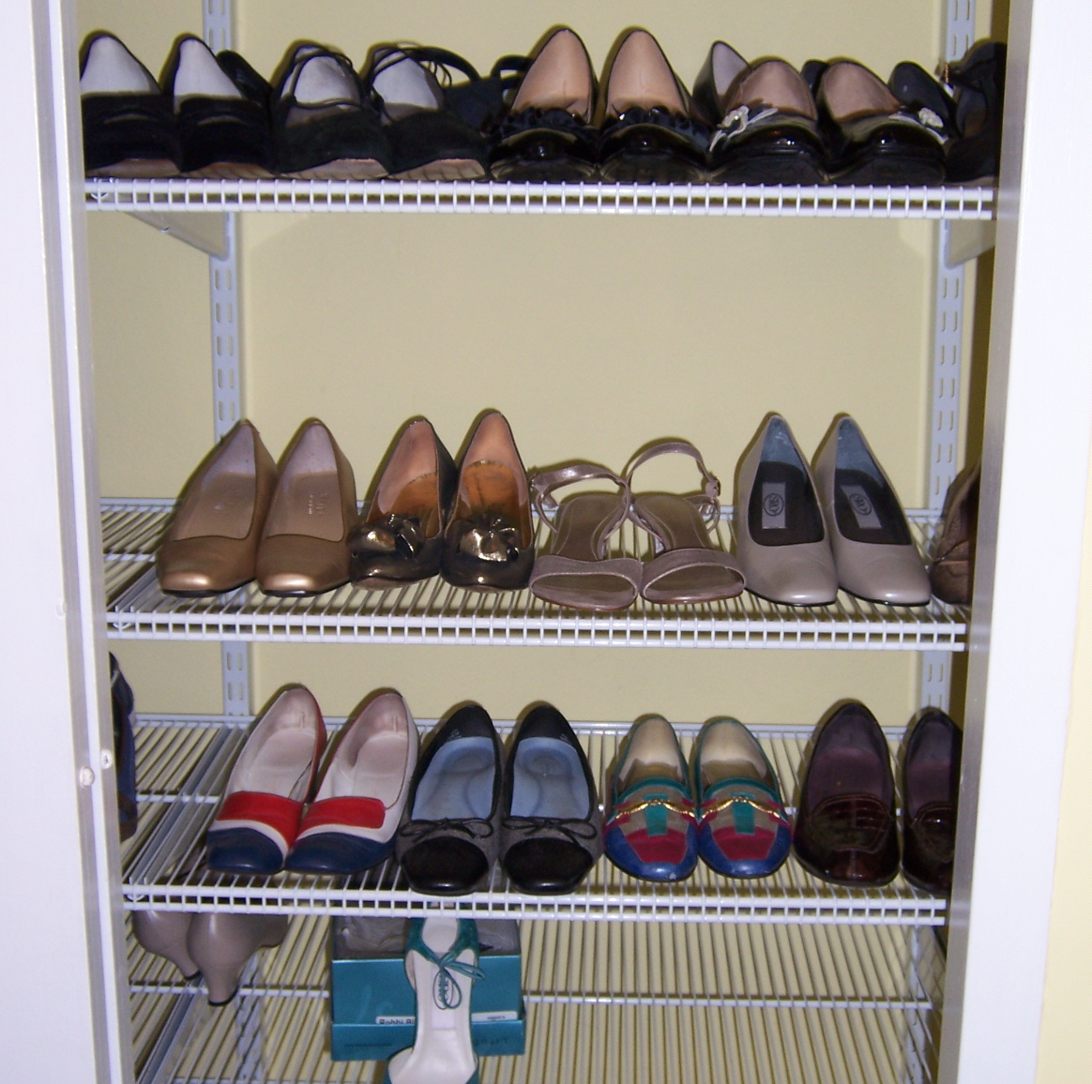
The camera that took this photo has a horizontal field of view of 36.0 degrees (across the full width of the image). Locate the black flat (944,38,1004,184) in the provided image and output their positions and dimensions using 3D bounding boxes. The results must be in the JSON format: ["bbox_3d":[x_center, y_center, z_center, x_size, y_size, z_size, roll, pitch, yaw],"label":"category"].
[{"bbox_3d":[0.339,-0.336,1.304,0.080,0.116,0.240,2,13,7],"label":"black flat"}]

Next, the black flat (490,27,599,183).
[{"bbox_3d":[0.004,-0.344,1.310,0.081,0.124,0.235,1,13,4],"label":"black flat"}]

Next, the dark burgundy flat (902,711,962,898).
[{"bbox_3d":[0.344,0.212,1.408,0.083,0.073,0.250,2,13,5],"label":"dark burgundy flat"}]

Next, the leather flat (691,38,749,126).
[{"bbox_3d":[0.163,-0.354,1.375,0.077,0.110,0.242,-1,14,-5],"label":"leather flat"}]

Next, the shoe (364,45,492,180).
[{"bbox_3d":[-0.102,-0.338,1.311,0.083,0.105,0.250,-2,14,-11],"label":"shoe"}]

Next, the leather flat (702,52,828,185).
[{"bbox_3d":[0.172,-0.328,1.301,0.085,0.096,0.248,2,13,6],"label":"leather flat"}]

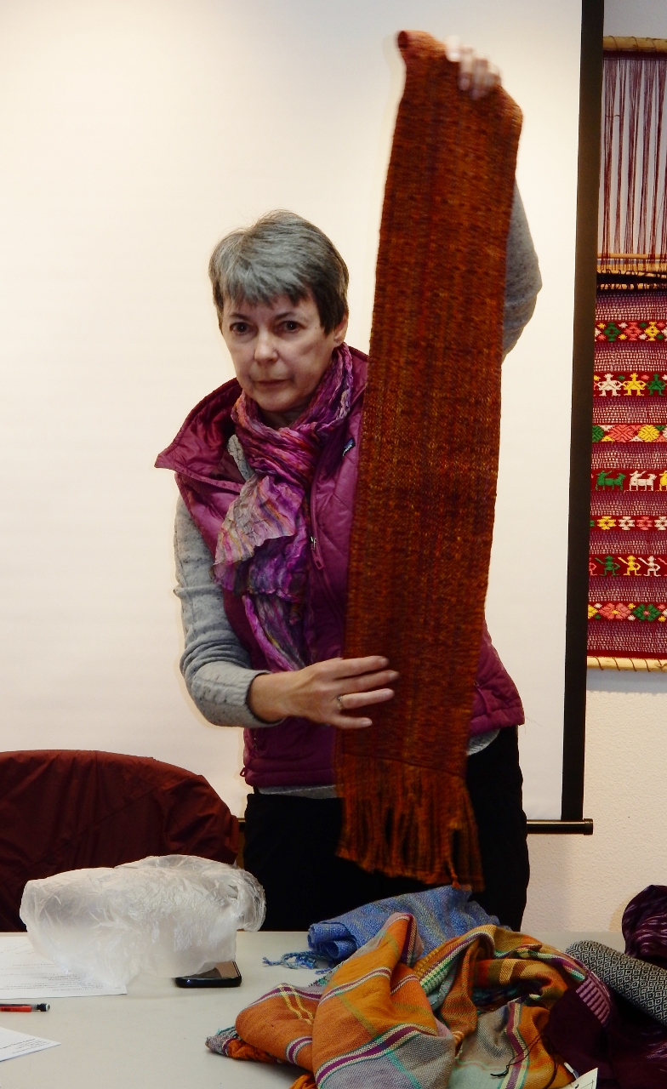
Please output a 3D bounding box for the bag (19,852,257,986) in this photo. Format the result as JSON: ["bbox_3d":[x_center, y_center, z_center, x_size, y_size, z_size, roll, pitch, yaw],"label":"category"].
[{"bbox_3d":[-0.221,0.423,3.062,0.275,0.125,0.190,0,6,0],"label":"bag"}]

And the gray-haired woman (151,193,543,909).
[{"bbox_3d":[0.020,0.328,3.233,0.490,1.740,0.460,1,6,13],"label":"gray-haired woman"}]

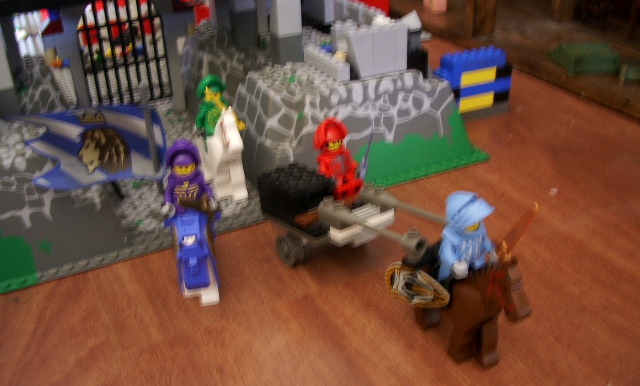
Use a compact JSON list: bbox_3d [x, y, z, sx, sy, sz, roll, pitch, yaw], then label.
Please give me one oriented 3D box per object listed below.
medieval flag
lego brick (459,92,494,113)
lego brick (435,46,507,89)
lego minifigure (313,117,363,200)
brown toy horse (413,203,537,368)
[{"bbox_3d":[-0.116,-0.023,0.325,0.071,0.043,0.012,-1,30,3],"label":"medieval flag"},{"bbox_3d":[0.115,-0.072,0.492,0.032,0.011,0.015,-15,32,-22],"label":"lego brick"},{"bbox_3d":[0.111,-0.092,0.478,0.055,0.021,0.017,-15,32,-22],"label":"lego brick"},{"bbox_3d":[0.010,-0.018,0.347,0.024,0.042,0.018,-25,37,-34],"label":"lego minifigure"},{"bbox_3d":[0.060,0.044,0.271,0.019,0.055,0.057,-17,33,-24],"label":"brown toy horse"}]

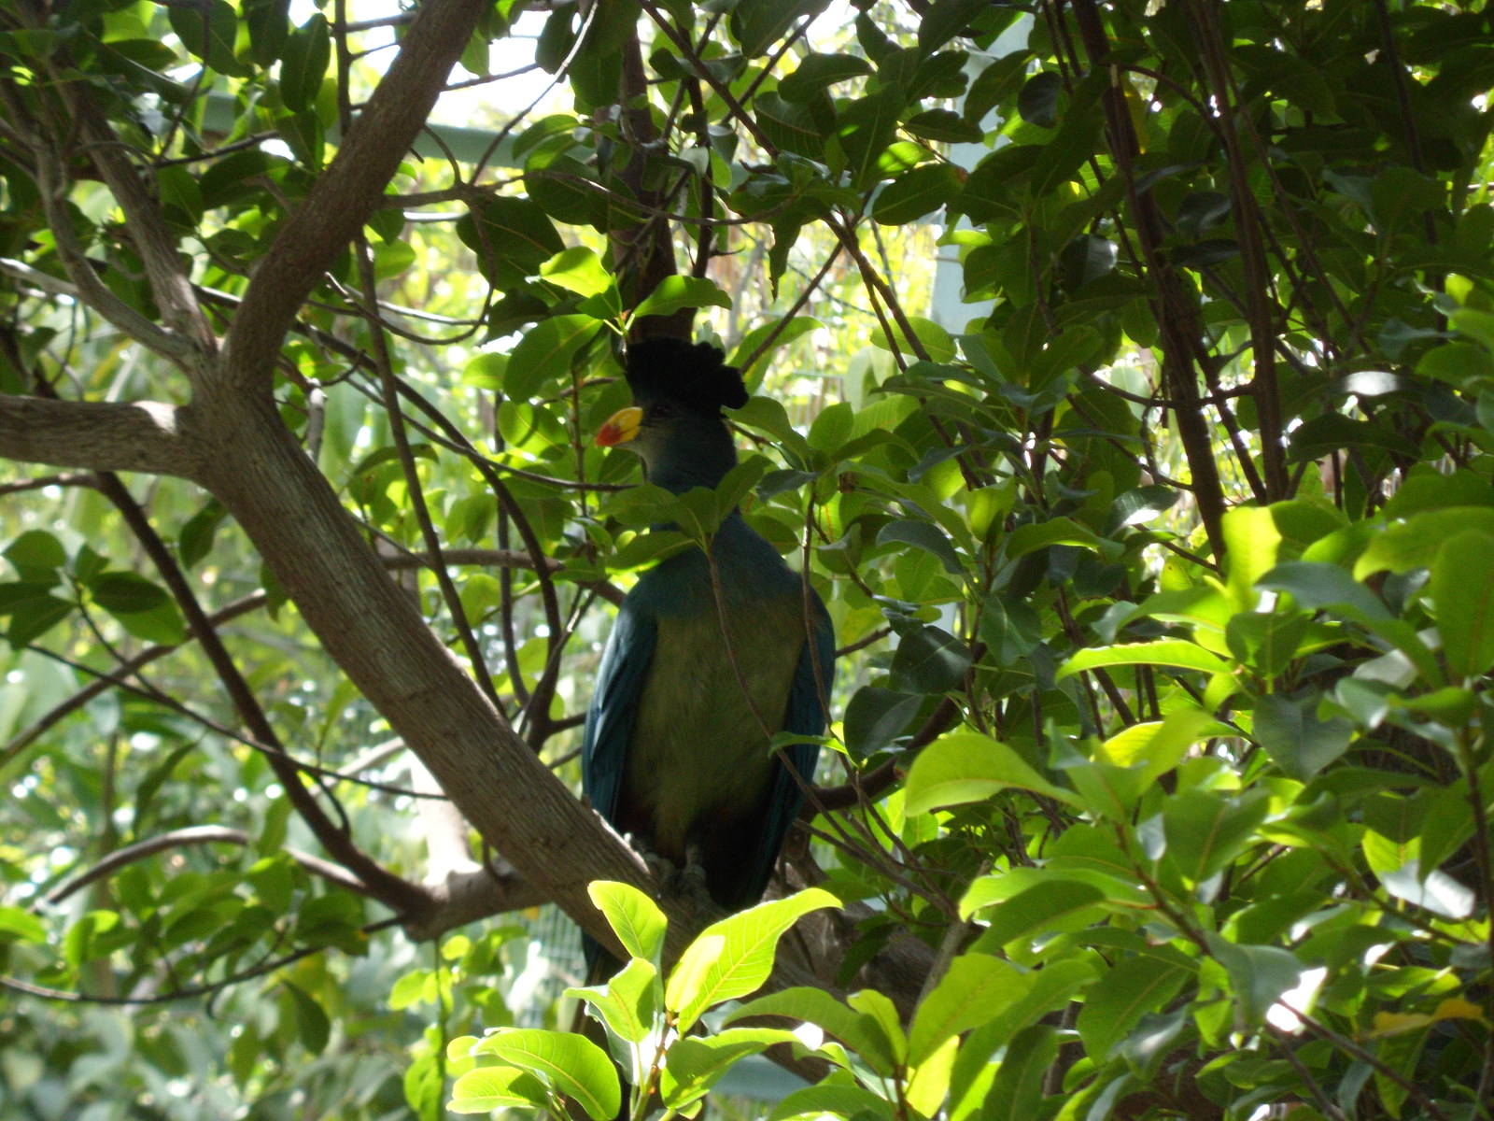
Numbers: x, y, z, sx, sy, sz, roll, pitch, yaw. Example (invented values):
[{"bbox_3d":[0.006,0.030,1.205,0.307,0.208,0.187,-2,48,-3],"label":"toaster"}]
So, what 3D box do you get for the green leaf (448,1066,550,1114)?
[{"bbox_3d":[-0.178,0.381,8.400,0.085,0.020,0.045,5,-41,-6],"label":"green leaf"}]

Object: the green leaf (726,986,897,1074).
[{"bbox_3d":[0.047,0.343,8.500,0.125,0.035,0.050,3,-33,-16],"label":"green leaf"}]

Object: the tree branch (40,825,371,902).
[{"bbox_3d":[-0.446,0.251,9.600,0.270,0.065,0.060,0,-8,0],"label":"tree branch"}]

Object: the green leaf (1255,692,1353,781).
[{"bbox_3d":[0.416,0.131,8.700,0.075,0.090,0.020,-2,-49,-2],"label":"green leaf"}]

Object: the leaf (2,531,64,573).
[{"bbox_3d":[-0.562,-0.007,9.200,0.065,0.015,0.050,-3,-51,2],"label":"leaf"}]

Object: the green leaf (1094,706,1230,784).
[{"bbox_3d":[0.305,0.136,8.600,0.105,0.025,0.050,-7,-38,-1],"label":"green leaf"}]

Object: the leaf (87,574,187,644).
[{"bbox_3d":[-0.481,0.038,9.200,0.085,0.020,0.050,8,-38,-1],"label":"leaf"}]

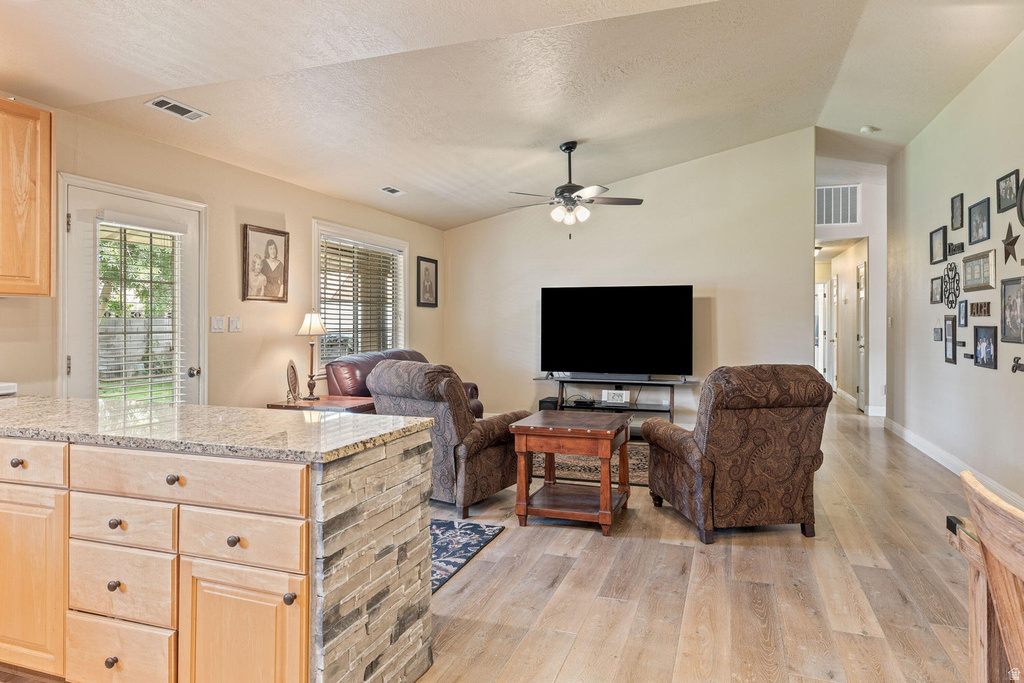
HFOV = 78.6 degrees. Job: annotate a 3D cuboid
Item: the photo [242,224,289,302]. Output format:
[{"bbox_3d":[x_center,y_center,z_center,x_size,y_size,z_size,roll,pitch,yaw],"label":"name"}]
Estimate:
[{"bbox_3d":[-1.963,-0.609,5.015,0.030,0.590,0.510,0,2,19],"label":"photo"}]

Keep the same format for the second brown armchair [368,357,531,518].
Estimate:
[{"bbox_3d":[-0.435,0.617,4.534,0.860,1.020,0.950,1,2,28],"label":"second brown armchair"}]

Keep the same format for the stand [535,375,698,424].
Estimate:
[{"bbox_3d":[1.146,0.746,6.895,1.760,0.635,0.450,0,2,19],"label":"stand"}]

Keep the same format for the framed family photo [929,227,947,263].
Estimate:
[{"bbox_3d":[3.791,-0.840,5.560,0.027,0.295,0.380,1,2,19],"label":"framed family photo"}]

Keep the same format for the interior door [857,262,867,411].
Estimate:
[{"bbox_3d":[5.021,-0.013,8.963,0.050,2.030,0.660,0,2,19],"label":"interior door"}]

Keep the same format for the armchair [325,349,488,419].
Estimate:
[{"bbox_3d":[-0.978,0.591,6.232,0.950,0.970,1.620,1,2,19],"label":"armchair"}]

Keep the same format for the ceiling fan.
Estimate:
[{"bbox_3d":[0.543,-1.429,5.660,1.280,0.760,1.280,0,2,19],"label":"ceiling fan"}]

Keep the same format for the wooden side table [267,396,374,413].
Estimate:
[{"bbox_3d":[-1.460,0.804,5.075,0.715,0.634,0.655,0,2,19],"label":"wooden side table"}]

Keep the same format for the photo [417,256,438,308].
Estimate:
[{"bbox_3d":[-1.022,-0.716,7.677,0.030,0.590,0.530,0,2,19],"label":"photo"}]

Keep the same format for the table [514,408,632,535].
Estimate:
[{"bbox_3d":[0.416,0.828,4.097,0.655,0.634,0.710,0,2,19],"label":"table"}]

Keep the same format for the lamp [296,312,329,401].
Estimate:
[{"bbox_3d":[-1.715,0.101,5.380,0.280,0.770,0.280,0,1,0],"label":"lamp"}]

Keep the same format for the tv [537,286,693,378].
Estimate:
[{"bbox_3d":[1.141,-0.126,6.964,1.670,0.960,0.070,1,2,19],"label":"tv"}]

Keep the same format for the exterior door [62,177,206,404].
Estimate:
[{"bbox_3d":[-2.386,0.103,4.025,0.080,2.080,0.980,1,2,19],"label":"exterior door"}]

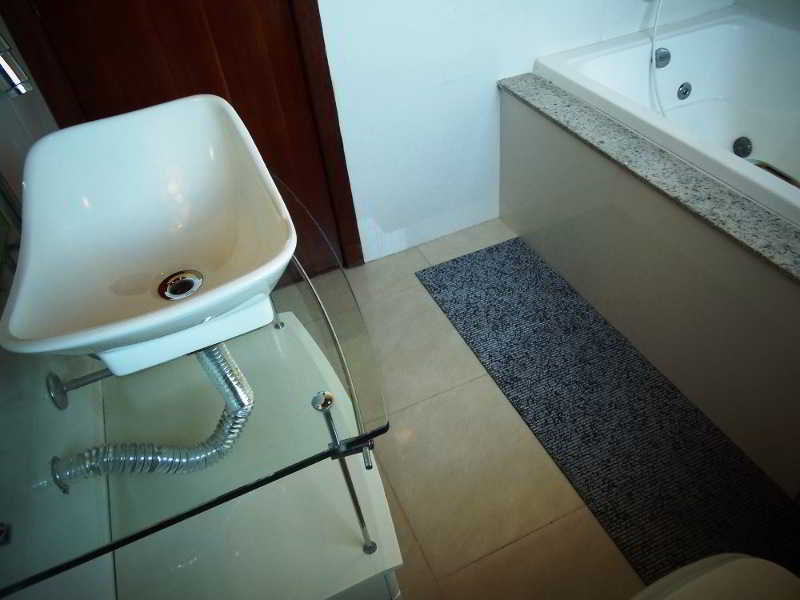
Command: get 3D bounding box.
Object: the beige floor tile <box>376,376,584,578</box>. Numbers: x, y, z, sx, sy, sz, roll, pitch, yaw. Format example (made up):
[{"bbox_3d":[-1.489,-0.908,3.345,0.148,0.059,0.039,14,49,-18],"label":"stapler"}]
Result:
[{"bbox_3d":[0.200,0.408,1.431,0.455,0.010,0.452,-20,43,-13],"label":"beige floor tile"}]

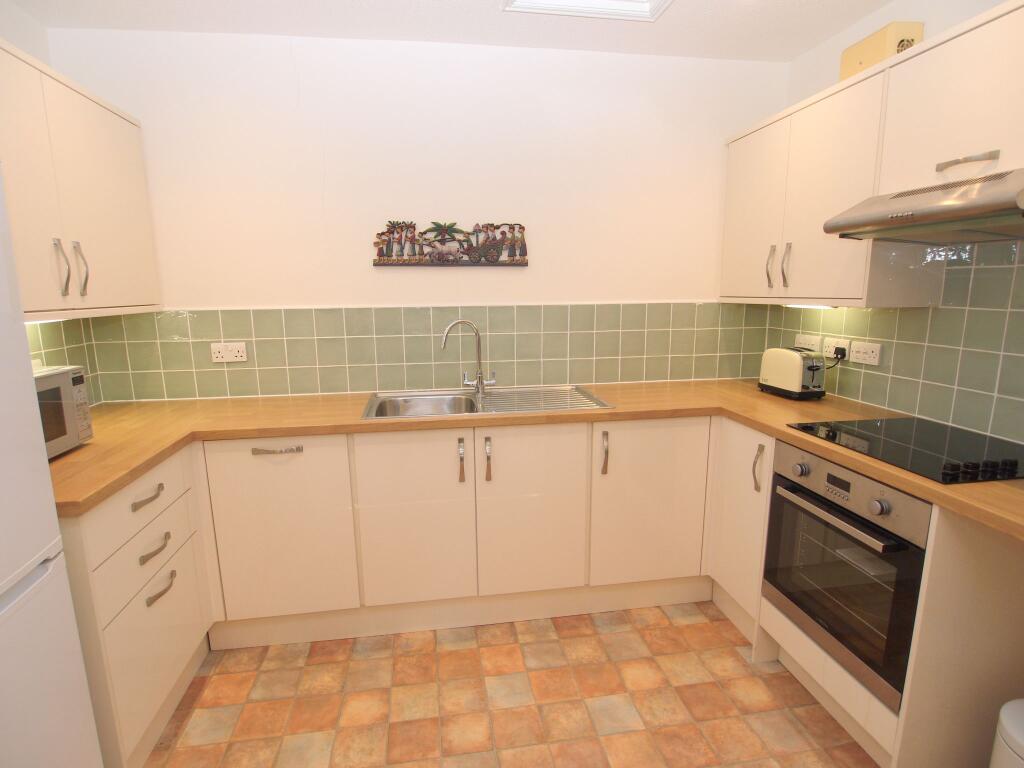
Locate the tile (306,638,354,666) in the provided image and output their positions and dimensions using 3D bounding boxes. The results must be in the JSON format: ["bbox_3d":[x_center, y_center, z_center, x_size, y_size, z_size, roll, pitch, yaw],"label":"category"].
[{"bbox_3d":[-0.720,1.066,2.108,0.164,0.010,0.146,-2,11,-9],"label":"tile"}]

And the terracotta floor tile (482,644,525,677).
[{"bbox_3d":[-0.038,1.056,2.040,0.160,0.010,0.160,-2,10,-9],"label":"terracotta floor tile"}]

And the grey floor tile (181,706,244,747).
[{"bbox_3d":[-0.968,1.099,1.709,0.155,0.010,0.154,-2,10,-9],"label":"grey floor tile"}]

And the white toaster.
[{"bbox_3d":[1.233,-0.053,2.351,0.148,0.197,0.258,-3,10,-15],"label":"white toaster"}]

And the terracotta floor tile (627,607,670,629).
[{"bbox_3d":[0.573,0.990,2.248,0.155,0.010,0.154,-2,10,-9],"label":"terracotta floor tile"}]

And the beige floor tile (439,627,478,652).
[{"bbox_3d":[-0.224,1.036,2.162,0.160,0.010,0.148,-2,10,-9],"label":"beige floor tile"}]

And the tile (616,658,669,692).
[{"bbox_3d":[0.475,1.071,1.959,0.157,0.010,0.157,-2,10,-8],"label":"tile"}]

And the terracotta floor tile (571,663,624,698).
[{"bbox_3d":[0.312,1.072,1.929,0.160,0.010,0.160,-2,10,-9],"label":"terracotta floor tile"}]

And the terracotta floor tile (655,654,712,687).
[{"bbox_3d":[0.638,1.064,1.984,0.162,0.010,0.159,-2,10,-8],"label":"terracotta floor tile"}]

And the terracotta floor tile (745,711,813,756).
[{"bbox_3d":[0.860,1.127,1.716,0.160,0.010,0.162,-2,11,-9],"label":"terracotta floor tile"}]

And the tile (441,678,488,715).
[{"bbox_3d":[-0.170,1.071,1.826,0.155,0.010,0.154,-2,10,-9],"label":"tile"}]

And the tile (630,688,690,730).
[{"bbox_3d":[0.502,1.099,1.801,0.160,0.010,0.156,-2,10,-8],"label":"tile"}]

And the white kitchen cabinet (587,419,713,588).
[{"bbox_3d":[0.533,0.446,2.490,0.500,0.717,0.560,-2,10,-8],"label":"white kitchen cabinet"}]

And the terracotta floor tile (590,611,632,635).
[{"bbox_3d":[0.429,1.019,2.284,0.157,0.010,0.153,-2,10,-9],"label":"terracotta floor tile"}]

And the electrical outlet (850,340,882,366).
[{"bbox_3d":[1.432,-0.127,2.160,0.012,0.086,0.147,-2,10,-8],"label":"electrical outlet"}]

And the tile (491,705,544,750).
[{"bbox_3d":[0.018,1.092,1.695,0.155,0.010,0.154,-2,10,-9],"label":"tile"}]

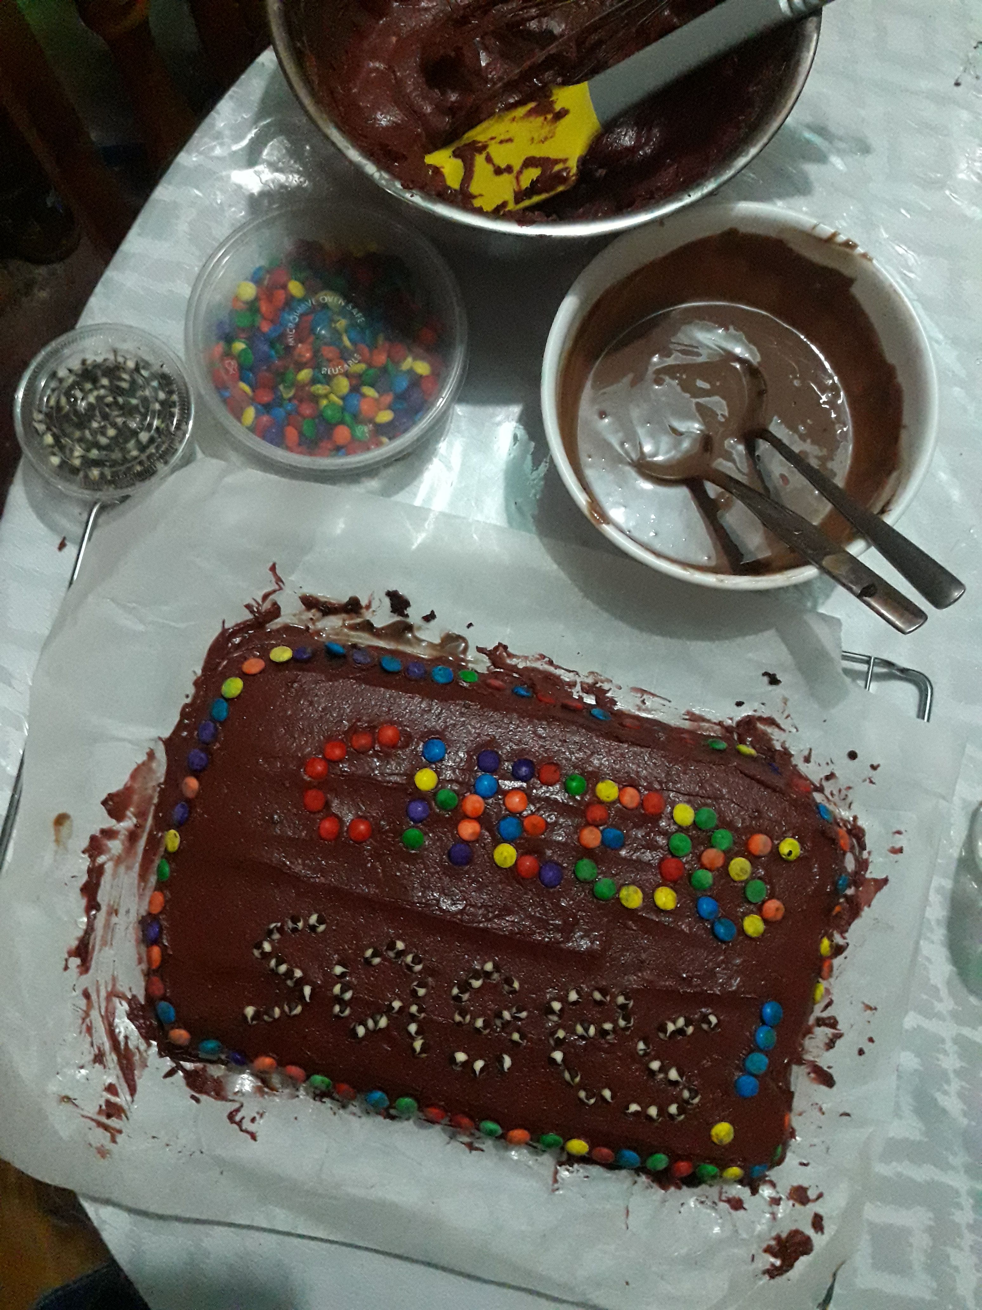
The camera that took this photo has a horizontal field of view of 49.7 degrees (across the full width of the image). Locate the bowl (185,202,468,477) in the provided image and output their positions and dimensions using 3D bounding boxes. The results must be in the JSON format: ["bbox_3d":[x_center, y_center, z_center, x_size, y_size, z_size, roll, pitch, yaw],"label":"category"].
[{"bbox_3d":[-0.070,-0.132,0.468,0.119,0.050,0.119,0,85,-2],"label":"bowl"}]

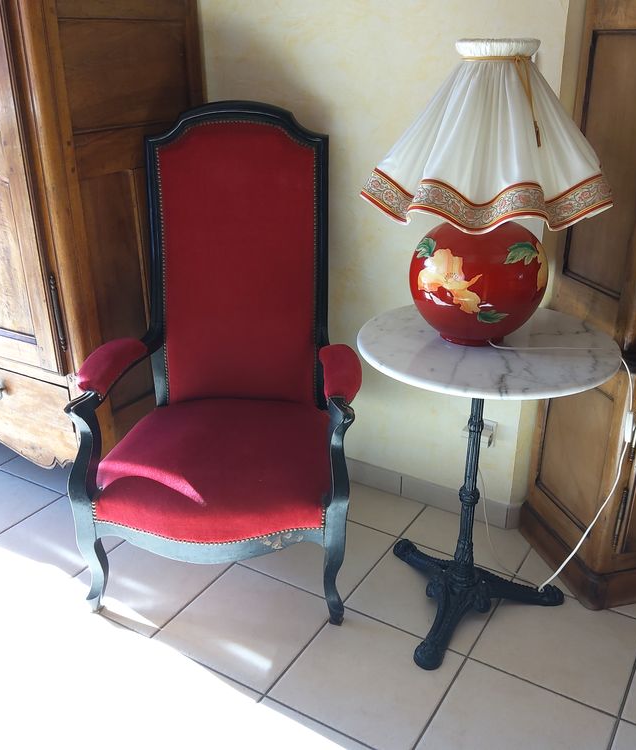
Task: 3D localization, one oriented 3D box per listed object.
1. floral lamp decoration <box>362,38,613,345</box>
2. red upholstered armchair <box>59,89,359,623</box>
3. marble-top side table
[{"bbox_3d":[0.344,-0.362,1.538,0.505,0.600,0.505,0,23,0],"label":"floral lamp decoration"},{"bbox_3d":[-0.225,-0.058,1.910,0.675,1.178,0.700,1,23,4],"label":"red upholstered armchair"},{"bbox_3d":[0.370,0.247,1.782,0.550,0.712,0.550,0,23,0],"label":"marble-top side table"}]

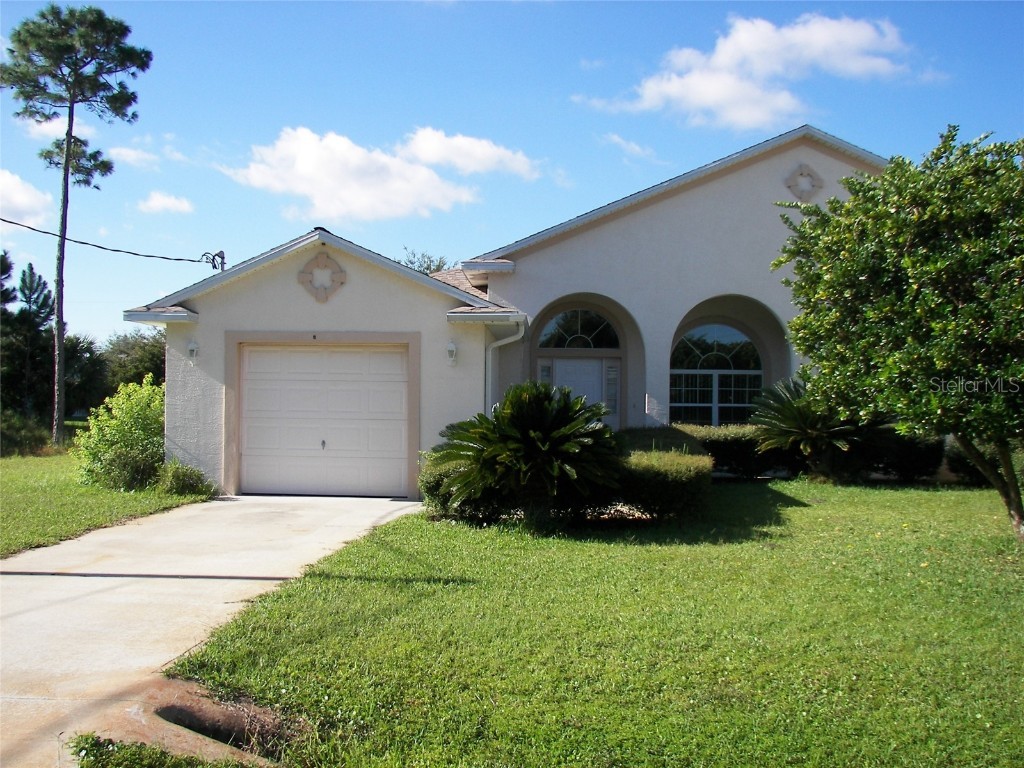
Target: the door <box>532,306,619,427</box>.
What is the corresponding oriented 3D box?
[{"bbox_3d":[1.274,0.026,20.400,1.650,2.980,0.200,1,0,4],"label":"door"}]

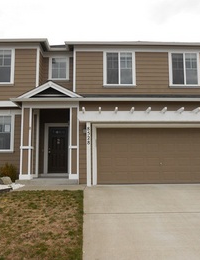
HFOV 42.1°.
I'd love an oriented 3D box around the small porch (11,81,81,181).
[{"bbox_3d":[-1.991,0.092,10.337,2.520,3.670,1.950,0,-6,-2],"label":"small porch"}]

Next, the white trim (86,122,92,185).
[{"bbox_3d":[-0.375,0.848,9.287,0.150,2.280,0.150,0,-6,-2],"label":"white trim"}]

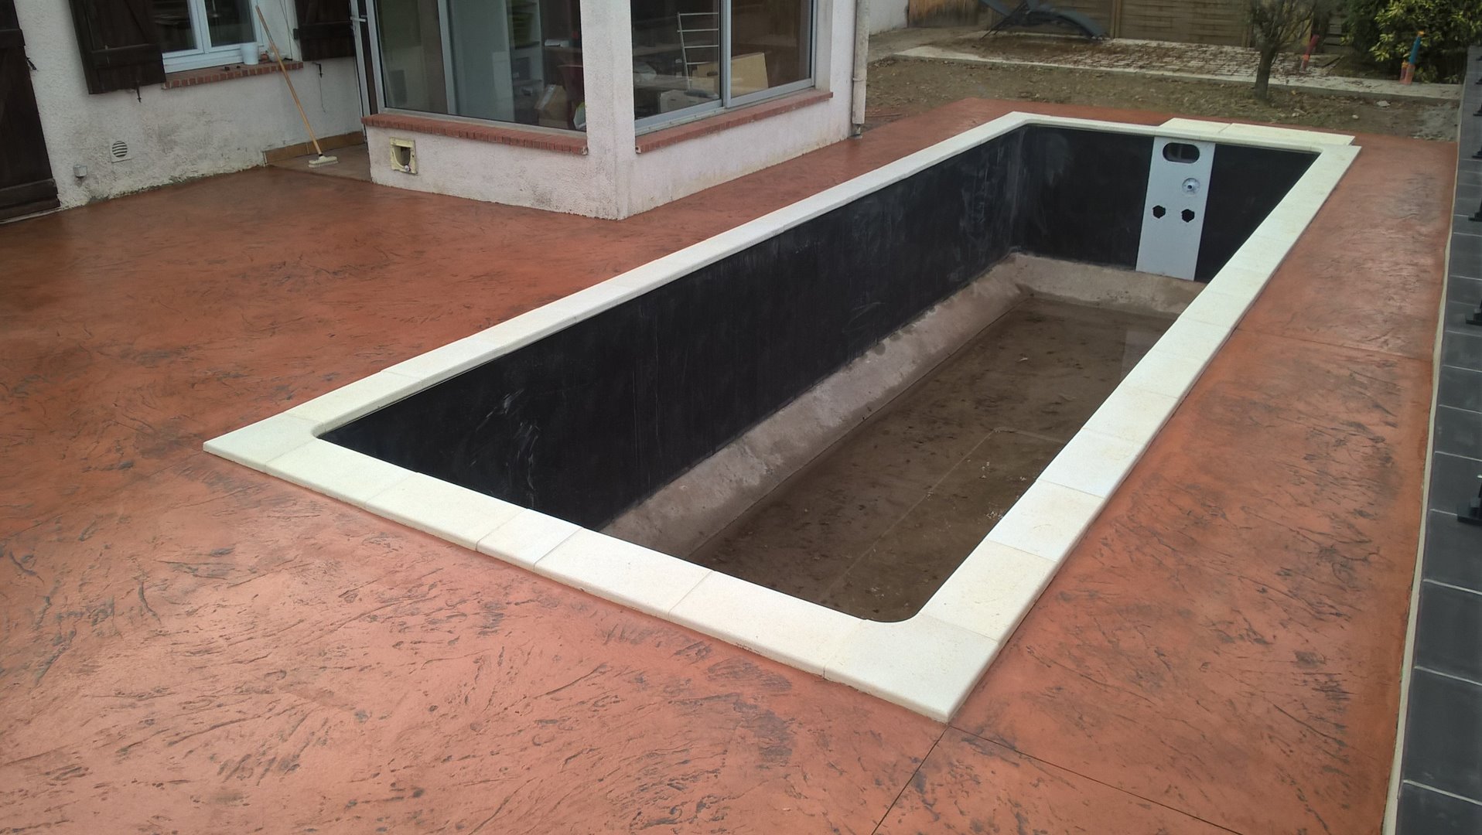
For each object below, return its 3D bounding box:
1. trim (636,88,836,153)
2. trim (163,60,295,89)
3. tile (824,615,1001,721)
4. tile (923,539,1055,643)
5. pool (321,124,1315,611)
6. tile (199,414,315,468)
[{"bbox_3d":[-0.051,-2.165,8.520,0.236,0.058,2.646,14,28,29],"label":"trim"},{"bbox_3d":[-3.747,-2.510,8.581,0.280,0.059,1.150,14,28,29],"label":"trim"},{"bbox_3d":[0.465,0.662,3.182,0.359,0.040,0.360,14,28,29],"label":"tile"},{"bbox_3d":[0.739,0.524,3.494,0.254,0.040,0.505,14,28,29],"label":"tile"},{"bbox_3d":[1.535,-0.335,7.322,2.467,1.555,8.108,14,28,29],"label":"pool"},{"bbox_3d":[-1.748,0.095,4.432,0.356,0.040,0.351,14,28,29],"label":"tile"}]

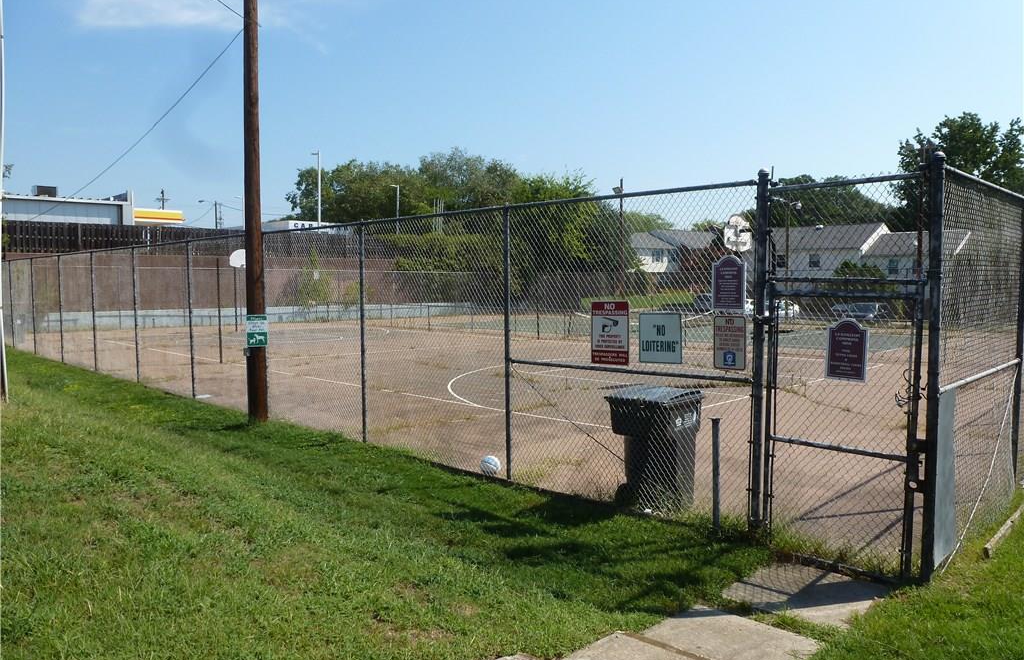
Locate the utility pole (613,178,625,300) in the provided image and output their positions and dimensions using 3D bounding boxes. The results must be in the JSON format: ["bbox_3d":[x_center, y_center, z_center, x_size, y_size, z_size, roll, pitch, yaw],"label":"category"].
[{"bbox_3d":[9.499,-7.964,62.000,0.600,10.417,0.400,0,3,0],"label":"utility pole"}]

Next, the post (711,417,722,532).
[{"bbox_3d":[1.816,1.290,6.250,0.080,1.040,0.080,3,5,43],"label":"post"}]

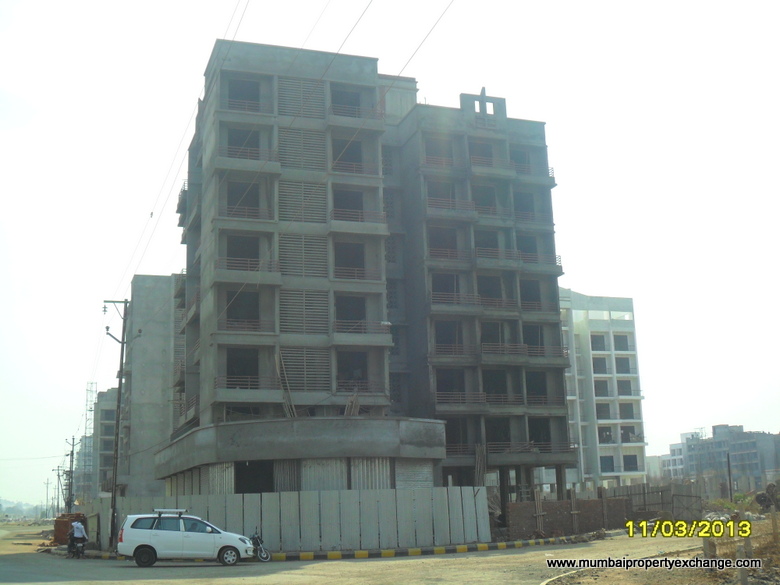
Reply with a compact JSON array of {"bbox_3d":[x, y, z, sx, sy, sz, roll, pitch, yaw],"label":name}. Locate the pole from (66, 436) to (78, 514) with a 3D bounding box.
[{"bbox_3d":[-34.849,20.975,108.232,1.450,10.206,0.350,4,-13,-19],"label":"pole"}]

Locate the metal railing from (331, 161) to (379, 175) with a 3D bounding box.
[{"bbox_3d":[-1.931,-6.803,54.593,2.700,0.650,0.100,3,-13,-19],"label":"metal railing"}]

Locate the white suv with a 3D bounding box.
[{"bbox_3d":[-6.973,8.414,34.236,4.550,1.900,1.780,1,-13,-6],"label":"white suv"}]

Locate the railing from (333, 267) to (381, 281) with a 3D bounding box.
[{"bbox_3d":[-1.898,-0.873,53.776,2.830,0.850,1.100,3,-13,-19],"label":"railing"}]

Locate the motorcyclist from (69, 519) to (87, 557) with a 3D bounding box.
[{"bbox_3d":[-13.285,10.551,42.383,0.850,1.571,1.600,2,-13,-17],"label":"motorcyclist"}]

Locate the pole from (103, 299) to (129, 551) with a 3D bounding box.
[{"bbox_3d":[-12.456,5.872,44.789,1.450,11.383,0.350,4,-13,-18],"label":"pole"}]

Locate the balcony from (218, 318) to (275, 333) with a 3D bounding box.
[{"bbox_3d":[-7.352,1.716,50.738,2.960,0.670,0.100,3,-13,-19],"label":"balcony"}]

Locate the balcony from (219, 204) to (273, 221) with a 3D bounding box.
[{"bbox_3d":[-7.295,-4.018,50.440,2.716,0.626,0.060,3,-13,-19],"label":"balcony"}]

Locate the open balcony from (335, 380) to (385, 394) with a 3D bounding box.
[{"bbox_3d":[-1.511,4.801,50.459,2.743,0.562,0.060,3,-13,-19],"label":"open balcony"}]

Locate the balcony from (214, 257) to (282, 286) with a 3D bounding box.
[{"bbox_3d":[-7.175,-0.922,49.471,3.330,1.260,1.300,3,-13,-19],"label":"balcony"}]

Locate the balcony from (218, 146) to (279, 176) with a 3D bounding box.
[{"bbox_3d":[-7.583,-6.773,52.511,3.320,1.280,1.400,3,-13,-19],"label":"balcony"}]

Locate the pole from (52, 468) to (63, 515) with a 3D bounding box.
[{"bbox_3d":[-46.564,29.070,139.308,1.600,9.200,0.350,2,-13,-18],"label":"pole"}]

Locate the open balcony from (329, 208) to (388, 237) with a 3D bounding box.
[{"bbox_3d":[-1.829,-3.624,53.785,3.170,1.270,1.400,3,-13,-19],"label":"open balcony"}]

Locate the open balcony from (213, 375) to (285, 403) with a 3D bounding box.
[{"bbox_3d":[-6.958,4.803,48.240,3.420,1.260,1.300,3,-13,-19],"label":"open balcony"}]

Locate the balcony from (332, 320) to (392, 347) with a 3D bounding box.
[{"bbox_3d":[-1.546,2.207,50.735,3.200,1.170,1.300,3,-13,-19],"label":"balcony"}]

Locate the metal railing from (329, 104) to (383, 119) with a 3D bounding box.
[{"bbox_3d":[-2.006,-9.786,55.040,3.020,0.900,1.200,3,-13,-19],"label":"metal railing"}]

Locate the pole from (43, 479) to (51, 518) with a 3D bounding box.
[{"bbox_3d":[-60.288,37.239,174.461,1.400,9.200,0.350,3,-13,-19],"label":"pole"}]

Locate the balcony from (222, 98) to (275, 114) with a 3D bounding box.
[{"bbox_3d":[-7.567,-9.446,52.202,2.759,0.753,1.200,3,-13,-19],"label":"balcony"}]

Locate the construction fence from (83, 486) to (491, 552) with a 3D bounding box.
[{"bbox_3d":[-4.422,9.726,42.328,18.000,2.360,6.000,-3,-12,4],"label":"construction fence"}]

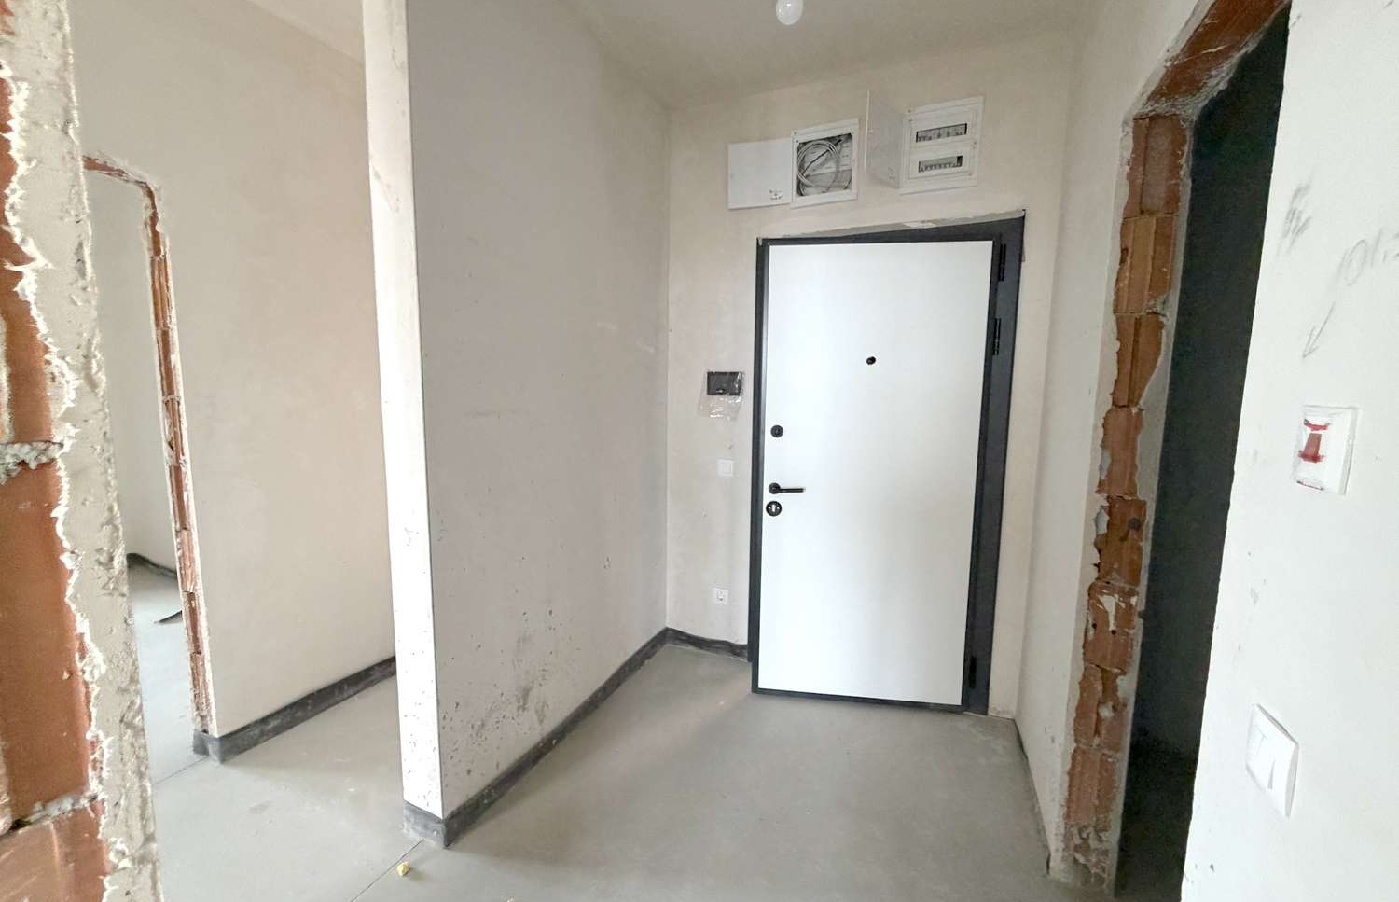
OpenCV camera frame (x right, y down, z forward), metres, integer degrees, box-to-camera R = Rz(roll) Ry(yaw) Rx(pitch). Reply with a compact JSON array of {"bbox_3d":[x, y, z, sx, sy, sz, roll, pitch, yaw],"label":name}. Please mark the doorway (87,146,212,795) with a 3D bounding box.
[{"bbox_3d":[-1.994,0.150,1.637,0.159,2.023,0.799,4,7,24],"label":"doorway"}]

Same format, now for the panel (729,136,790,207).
[{"bbox_3d":[0.280,-1.271,2.607,0.292,0.286,0.025,3,7,16],"label":"panel"}]

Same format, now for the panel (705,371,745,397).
[{"bbox_3d":[0.120,-0.333,2.805,0.184,0.116,0.022,4,7,24],"label":"panel"}]

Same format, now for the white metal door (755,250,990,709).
[{"bbox_3d":[0.715,0.122,2.446,0.925,1.998,0.070,1,7,7],"label":"white metal door"}]

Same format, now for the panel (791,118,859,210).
[{"bbox_3d":[0.556,-1.273,2.523,0.293,0.334,0.050,4,7,24],"label":"panel"}]

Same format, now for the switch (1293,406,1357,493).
[{"bbox_3d":[0.610,-0.003,0.557,0.012,0.080,0.077,4,7,24],"label":"switch"}]

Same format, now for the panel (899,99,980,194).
[{"bbox_3d":[0.993,-1.246,2.332,0.300,0.334,0.050,4,7,24],"label":"panel"}]

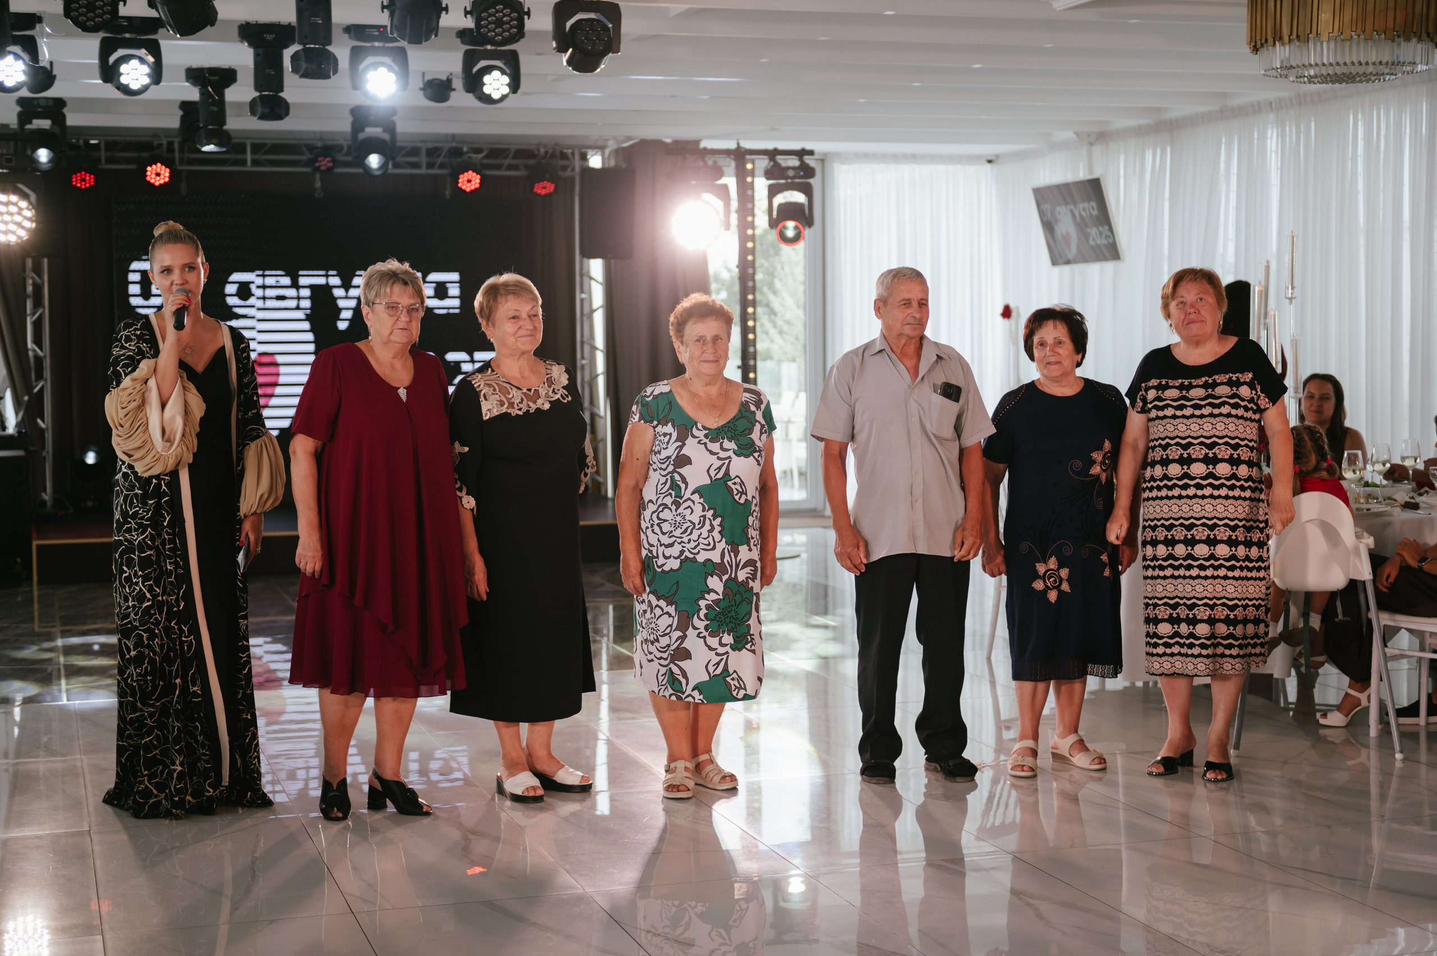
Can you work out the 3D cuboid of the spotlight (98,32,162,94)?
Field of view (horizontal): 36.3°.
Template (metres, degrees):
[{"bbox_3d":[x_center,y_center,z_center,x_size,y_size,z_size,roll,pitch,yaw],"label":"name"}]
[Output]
[{"bbox_3d":[-2.588,-1.824,9.662,0.270,0.280,0.220,-2,4,-17],"label":"spotlight"}]

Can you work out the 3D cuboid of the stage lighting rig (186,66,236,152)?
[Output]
[{"bbox_3d":[-2.637,-1.913,11.387,0.260,0.440,0.250,-2,4,-17],"label":"stage lighting rig"}]

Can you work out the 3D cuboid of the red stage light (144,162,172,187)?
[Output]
[{"bbox_3d":[-3.885,-2.107,15.200,0.200,0.200,0.150,-2,4,-14],"label":"red stage light"}]

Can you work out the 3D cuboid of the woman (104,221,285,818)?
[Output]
[{"bbox_3d":[-1.599,0.122,6.671,0.530,1.788,0.430,-3,4,-26],"label":"woman"}]

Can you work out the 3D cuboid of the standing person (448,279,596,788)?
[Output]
[{"bbox_3d":[-0.602,0.184,6.826,0.480,1.622,0.350,-3,4,-32],"label":"standing person"}]

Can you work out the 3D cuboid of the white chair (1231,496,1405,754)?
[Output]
[{"bbox_3d":[2.087,0.477,7.660,0.570,0.900,0.610,0,4,14],"label":"white chair"}]

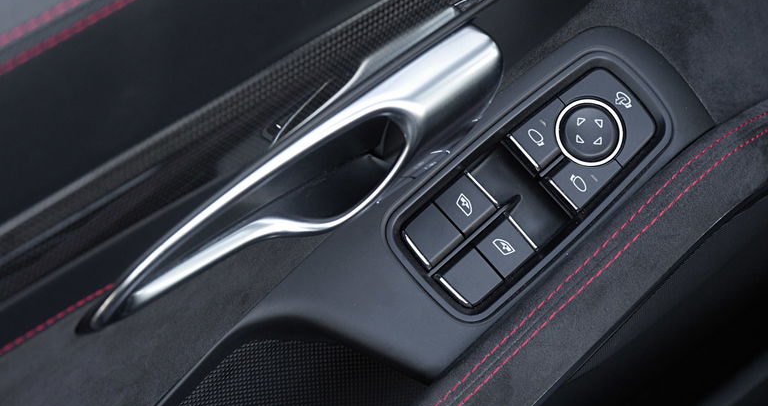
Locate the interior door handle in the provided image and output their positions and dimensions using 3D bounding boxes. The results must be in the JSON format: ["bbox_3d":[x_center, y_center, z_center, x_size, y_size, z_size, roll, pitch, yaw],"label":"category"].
[{"bbox_3d":[-0.033,-0.007,0.990,0.195,0.044,0.040,-35,65,-14],"label":"interior door handle"}]

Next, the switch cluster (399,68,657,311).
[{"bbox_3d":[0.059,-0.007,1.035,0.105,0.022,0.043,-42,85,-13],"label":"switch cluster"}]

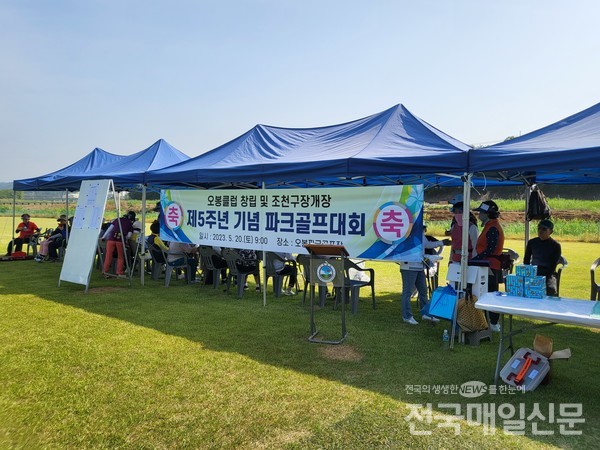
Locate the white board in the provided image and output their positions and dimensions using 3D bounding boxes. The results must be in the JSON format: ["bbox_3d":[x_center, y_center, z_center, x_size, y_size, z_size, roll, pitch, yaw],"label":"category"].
[{"bbox_3d":[-3.891,0.166,8.143,0.900,2.020,0.080,2,-11,35],"label":"white board"}]

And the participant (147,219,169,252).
[{"bbox_3d":[-3.006,0.511,9.726,0.500,1.220,0.780,2,3,35],"label":"participant"}]

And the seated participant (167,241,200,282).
[{"bbox_3d":[-2.340,0.550,8.864,0.740,1.250,0.500,0,2,-35],"label":"seated participant"}]

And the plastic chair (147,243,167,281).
[{"bbox_3d":[-2.924,0.744,9.664,0.560,0.800,0.570,0,2,-33],"label":"plastic chair"}]

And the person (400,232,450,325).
[{"bbox_3d":[1.616,0.459,5.951,0.620,1.650,0.500,2,2,28],"label":"person"}]

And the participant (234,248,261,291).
[{"bbox_3d":[-0.920,0.595,7.971,0.700,1.250,0.500,-1,2,-45],"label":"participant"}]

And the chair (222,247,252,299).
[{"bbox_3d":[-0.957,0.794,7.635,0.570,0.800,0.570,2,3,37],"label":"chair"}]

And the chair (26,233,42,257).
[{"bbox_3d":[-8.067,0.565,13.388,0.570,0.800,0.560,2,2,40],"label":"chair"}]

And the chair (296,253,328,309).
[{"bbox_3d":[0.333,0.826,7.066,0.570,0.800,0.570,2,3,38],"label":"chair"}]

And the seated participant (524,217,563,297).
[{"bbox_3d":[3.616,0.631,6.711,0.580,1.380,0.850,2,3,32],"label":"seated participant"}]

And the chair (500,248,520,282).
[{"bbox_3d":[3.734,0.871,8.288,0.570,0.800,0.560,1,2,22],"label":"chair"}]

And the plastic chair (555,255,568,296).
[{"bbox_3d":[3.923,0.851,7.236,0.570,0.800,0.570,2,3,38],"label":"plastic chair"}]

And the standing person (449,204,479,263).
[{"bbox_3d":[2.179,0.524,6.029,0.340,1.630,0.470,-1,3,-35],"label":"standing person"}]

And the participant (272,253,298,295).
[{"bbox_3d":[-0.285,0.552,7.826,0.500,1.270,0.780,2,3,36],"label":"participant"}]

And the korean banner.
[{"bbox_3d":[-0.551,-0.103,6.812,5.000,0.900,0.050,2,3,36],"label":"korean banner"}]

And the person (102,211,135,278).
[{"bbox_3d":[-3.844,0.410,9.673,0.550,1.410,0.640,2,3,32],"label":"person"}]

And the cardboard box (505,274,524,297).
[{"bbox_3d":[2.161,0.596,4.489,0.155,0.195,0.155,2,3,36],"label":"cardboard box"}]

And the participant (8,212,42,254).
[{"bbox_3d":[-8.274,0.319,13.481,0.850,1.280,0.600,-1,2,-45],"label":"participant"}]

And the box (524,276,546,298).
[{"bbox_3d":[2.297,0.604,4.395,0.160,0.190,0.155,2,3,36],"label":"box"}]

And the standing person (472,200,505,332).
[{"bbox_3d":[2.388,0.512,5.675,0.420,1.640,0.480,1,2,0],"label":"standing person"}]

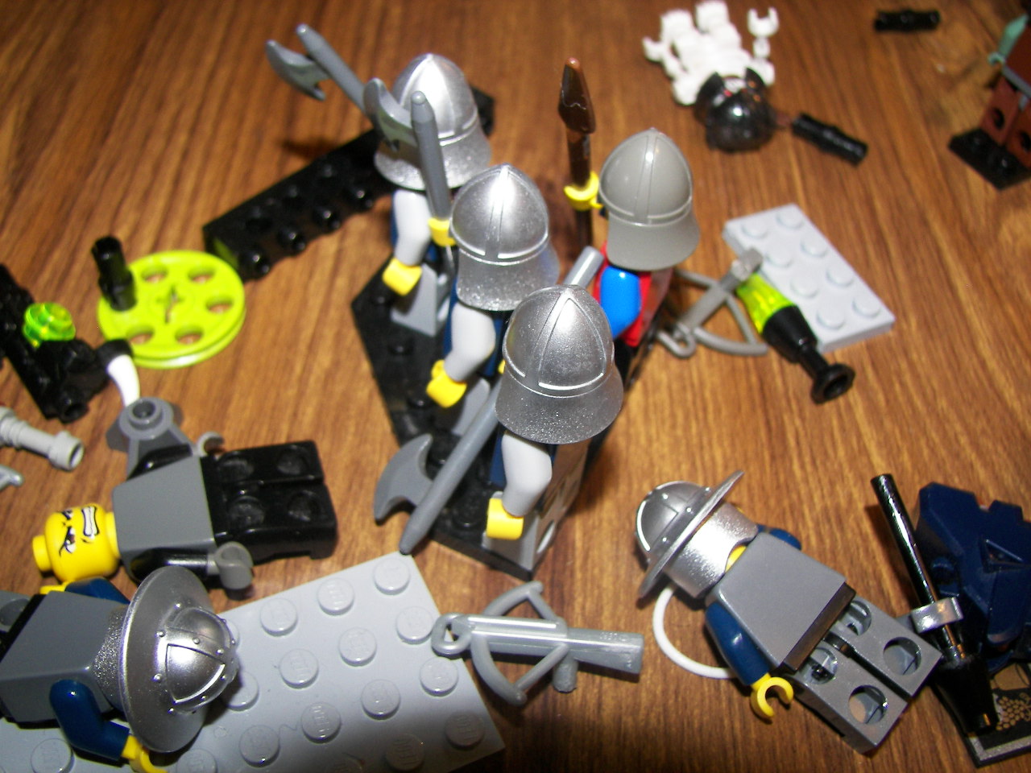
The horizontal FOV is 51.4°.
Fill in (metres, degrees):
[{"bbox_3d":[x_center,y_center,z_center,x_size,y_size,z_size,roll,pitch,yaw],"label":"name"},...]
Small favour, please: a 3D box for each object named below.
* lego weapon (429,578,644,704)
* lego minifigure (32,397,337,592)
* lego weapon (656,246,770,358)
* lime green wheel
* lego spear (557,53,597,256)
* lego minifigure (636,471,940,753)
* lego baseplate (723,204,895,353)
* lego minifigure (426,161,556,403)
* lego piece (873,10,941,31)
[{"bbox_3d":[0.003,0.036,0.145,0.029,0.011,0.023,4,34,5],"label":"lego weapon"},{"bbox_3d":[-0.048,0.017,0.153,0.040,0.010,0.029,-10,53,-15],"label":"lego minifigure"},{"bbox_3d":[0.036,-0.017,0.188,0.024,0.011,0.029,35,56,20],"label":"lego weapon"},{"bbox_3d":[-0.057,-0.013,0.180,0.024,0.004,0.024,3,51,-4],"label":"lime green wheel"},{"bbox_3d":[0.010,-0.031,0.162,0.004,0.063,0.005,23,77,12],"label":"lego spear"},{"bbox_3d":[0.035,0.030,0.149,0.043,0.021,0.025,39,66,12],"label":"lego minifigure"},{"bbox_3d":[0.054,-0.021,0.198,0.016,0.005,0.032,-18,56,-19],"label":"lego baseplate"},{"bbox_3d":[-0.006,-0.014,0.155,0.021,0.045,0.023,23,53,12],"label":"lego minifigure"},{"bbox_3d":[0.091,-0.085,0.248,0.017,0.006,0.006,-10,53,-14],"label":"lego piece"}]

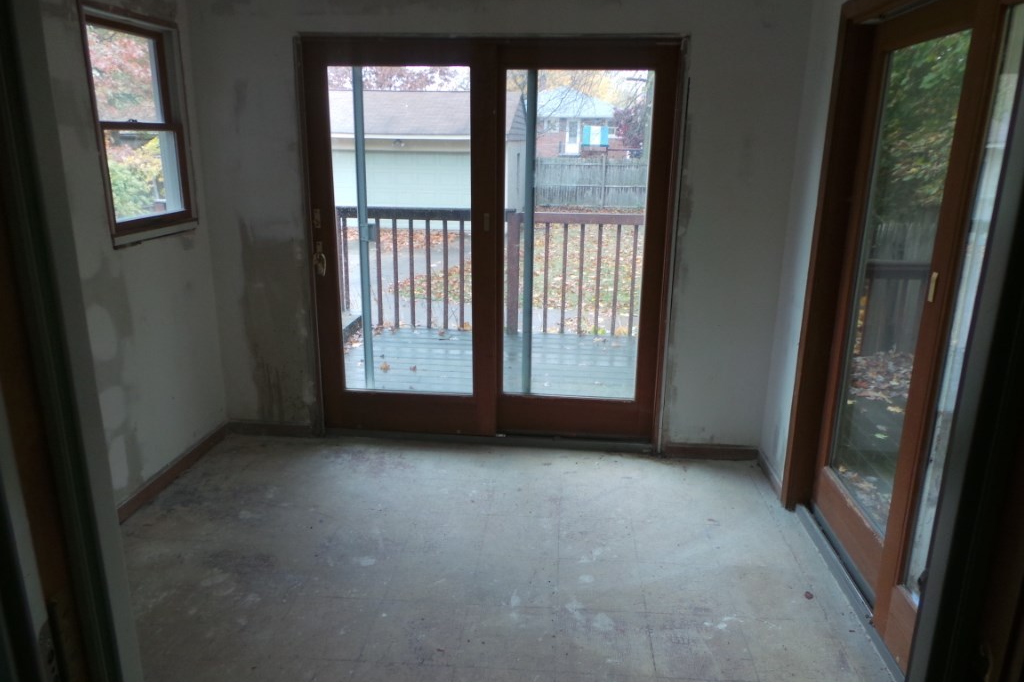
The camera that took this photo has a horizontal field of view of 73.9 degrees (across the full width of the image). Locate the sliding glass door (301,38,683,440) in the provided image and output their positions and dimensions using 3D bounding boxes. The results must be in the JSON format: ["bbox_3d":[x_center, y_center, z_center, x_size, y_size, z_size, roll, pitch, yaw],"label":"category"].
[{"bbox_3d":[-0.102,-0.423,3.433,1.810,2.010,0.120,2,15,4],"label":"sliding glass door"}]

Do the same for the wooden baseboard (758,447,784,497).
[{"bbox_3d":[1.263,0.645,3.312,0.020,0.080,0.445,2,15,4],"label":"wooden baseboard"}]

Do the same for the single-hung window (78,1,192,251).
[{"bbox_3d":[-1.620,-0.907,2.946,0.105,0.920,0.670,2,15,4],"label":"single-hung window"}]

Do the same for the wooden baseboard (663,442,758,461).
[{"bbox_3d":[1.038,0.580,3.553,0.485,0.080,0.020,2,15,4],"label":"wooden baseboard"}]

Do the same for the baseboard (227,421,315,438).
[{"bbox_3d":[-1.325,0.489,3.743,0.480,0.082,0.020,2,15,4],"label":"baseboard"}]

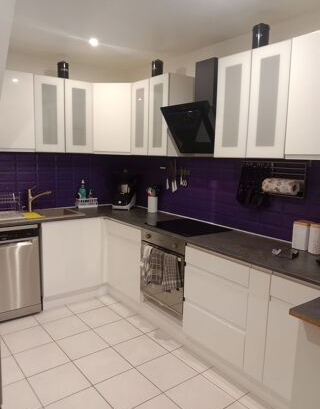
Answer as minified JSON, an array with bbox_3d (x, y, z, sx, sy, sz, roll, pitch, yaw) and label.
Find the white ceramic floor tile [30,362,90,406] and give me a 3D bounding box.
[{"bbox_3d":[-0.688,1.213,2.270,0.333,0.010,0.333,-5,10,-38],"label":"white ceramic floor tile"}]

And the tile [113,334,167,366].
[{"bbox_3d":[-0.161,1.171,2.688,0.333,0.010,0.333,-5,10,-38],"label":"tile"}]

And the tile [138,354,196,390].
[{"bbox_3d":[0.049,1.213,2.427,0.333,0.010,0.333,-5,10,-38],"label":"tile"}]

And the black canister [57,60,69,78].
[{"bbox_3d":[-0.981,-1.355,3.394,0.108,0.185,0.108,-5,11,-38],"label":"black canister"}]

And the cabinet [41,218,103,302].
[{"bbox_3d":[-1.043,0.493,3.597,0.630,0.740,0.560,-5,10,-38],"label":"cabinet"}]

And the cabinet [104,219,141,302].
[{"bbox_3d":[-0.138,0.521,3.471,0.573,0.719,0.596,-5,10,-38],"label":"cabinet"}]

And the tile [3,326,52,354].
[{"bbox_3d":[-1.095,1.117,2.767,0.330,0.010,0.330,-5,11,-38],"label":"tile"}]

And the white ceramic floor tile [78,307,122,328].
[{"bbox_3d":[-0.563,1.065,3.144,0.330,0.010,0.330,-5,10,-38],"label":"white ceramic floor tile"}]

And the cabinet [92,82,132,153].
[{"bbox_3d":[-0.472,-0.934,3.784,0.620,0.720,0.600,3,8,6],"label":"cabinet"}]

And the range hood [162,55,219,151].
[{"bbox_3d":[0.337,-0.833,2.856,0.400,0.795,0.585,-5,10,-38],"label":"range hood"}]

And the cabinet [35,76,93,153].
[{"bbox_3d":[-1.043,-0.902,3.472,0.605,0.735,0.295,-5,10,-38],"label":"cabinet"}]

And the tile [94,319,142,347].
[{"bbox_3d":[-0.371,1.130,2.948,0.333,0.010,0.333,-5,10,-38],"label":"tile"}]

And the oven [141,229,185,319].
[{"bbox_3d":[0.207,0.542,2.966,0.560,0.600,0.595,-5,11,-38],"label":"oven"}]

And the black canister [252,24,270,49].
[{"bbox_3d":[0.712,-1.153,2.348,0.111,0.180,0.111,6,9,27],"label":"black canister"}]

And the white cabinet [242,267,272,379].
[{"bbox_3d":[0.823,0.726,2.252,0.580,0.690,0.150,-5,11,-38],"label":"white cabinet"}]

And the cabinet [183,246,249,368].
[{"bbox_3d":[0.593,0.678,2.538,0.580,0.690,0.595,-5,11,-38],"label":"cabinet"}]

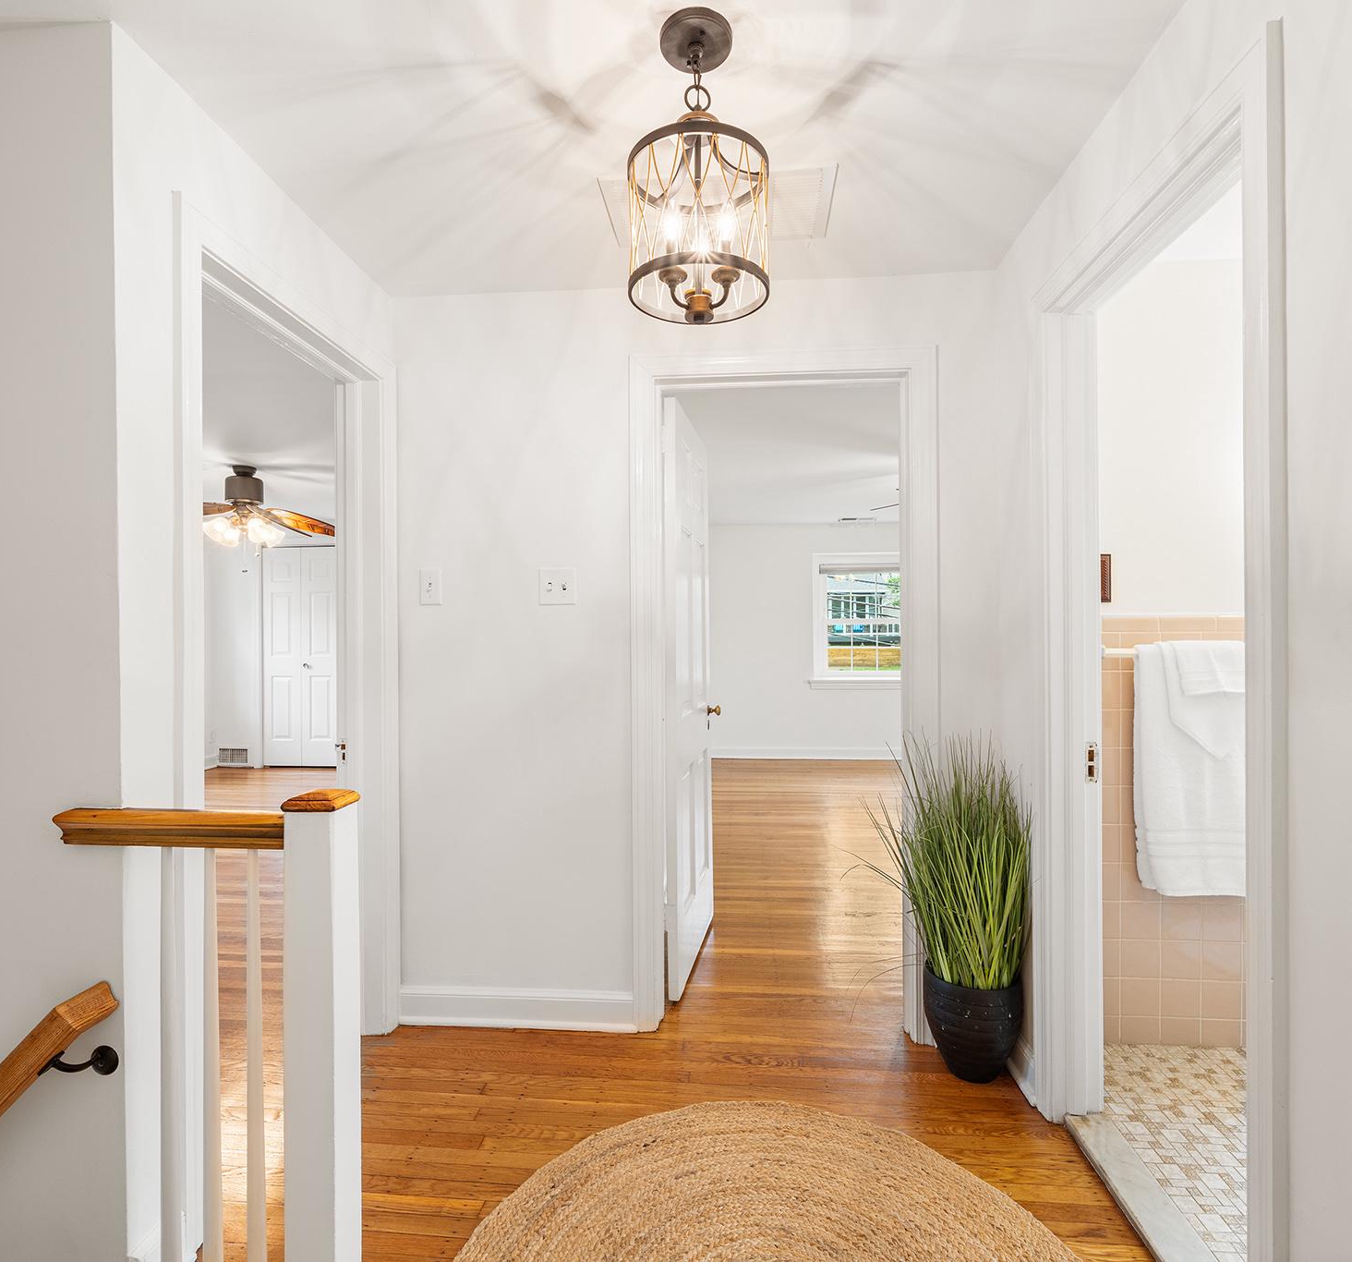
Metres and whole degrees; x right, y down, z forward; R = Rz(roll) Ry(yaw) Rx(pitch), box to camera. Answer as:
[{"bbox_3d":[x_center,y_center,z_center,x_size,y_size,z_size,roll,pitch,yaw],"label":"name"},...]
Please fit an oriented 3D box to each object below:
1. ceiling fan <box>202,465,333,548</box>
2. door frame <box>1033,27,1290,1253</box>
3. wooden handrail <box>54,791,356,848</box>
[{"bbox_3d":[-2.755,-0.793,4.373,1.320,0.530,1.320,0,0,5],"label":"ceiling fan"},{"bbox_3d":[0.963,0.202,1.373,0.150,2.122,0.815,0,0,5],"label":"door frame"},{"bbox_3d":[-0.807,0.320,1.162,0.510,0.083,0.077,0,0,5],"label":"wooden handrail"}]

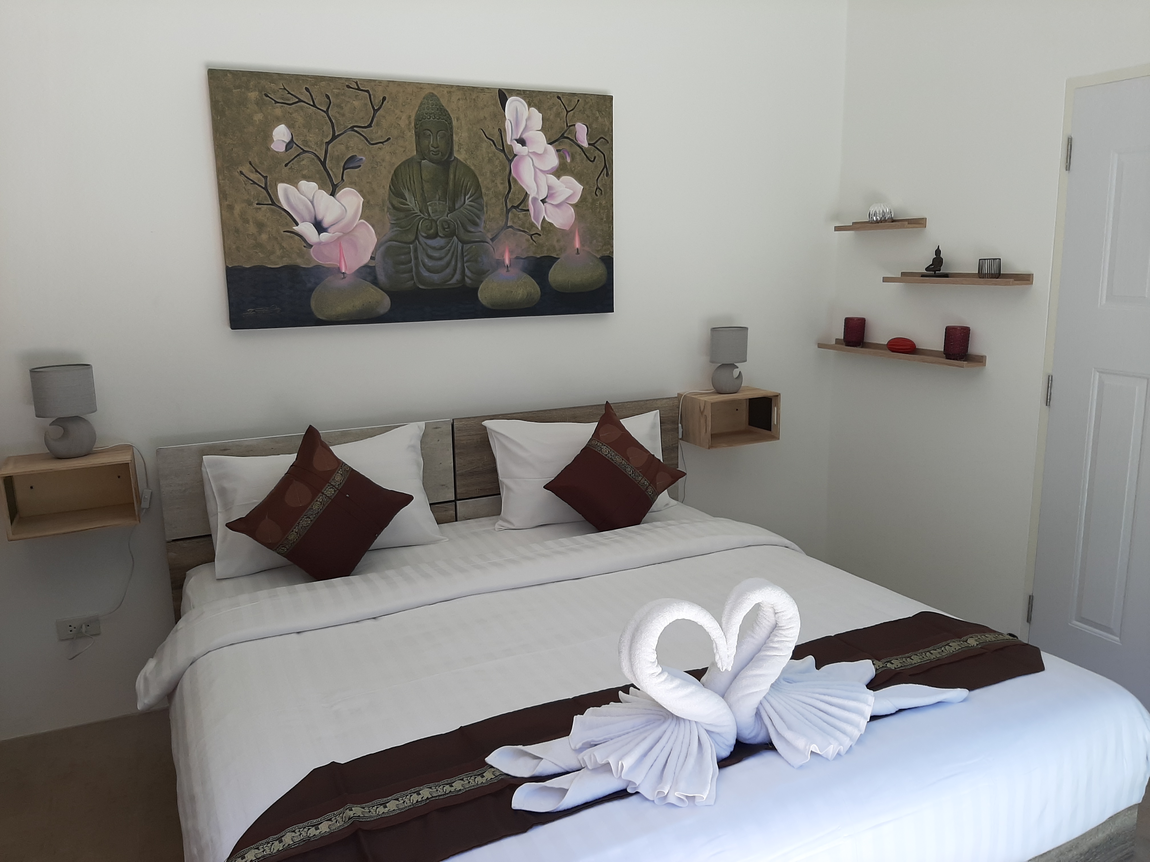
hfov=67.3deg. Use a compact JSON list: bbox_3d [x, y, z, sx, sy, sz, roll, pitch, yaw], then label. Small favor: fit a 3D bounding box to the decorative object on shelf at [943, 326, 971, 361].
[{"bbox_3d":[1.422,-0.323,3.216,0.084,0.128,0.084,-6,12,-24],"label":"decorative object on shelf"}]

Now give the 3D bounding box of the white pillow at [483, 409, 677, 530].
[{"bbox_3d":[0.027,0.130,3.253,0.725,0.395,0.150,-6,-11,-24],"label":"white pillow"}]

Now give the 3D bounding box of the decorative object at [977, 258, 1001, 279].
[{"bbox_3d":[1.457,-0.567,3.031,0.073,0.074,0.073,-6,12,-22],"label":"decorative object"}]

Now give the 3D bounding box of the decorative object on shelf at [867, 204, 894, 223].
[{"bbox_3d":[1.238,-0.870,3.493,0.096,0.087,0.096,-6,12,-24],"label":"decorative object on shelf"}]

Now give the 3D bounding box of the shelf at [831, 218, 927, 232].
[{"bbox_3d":[1.229,-0.835,3.503,0.102,0.039,0.405,-6,12,-22],"label":"shelf"}]

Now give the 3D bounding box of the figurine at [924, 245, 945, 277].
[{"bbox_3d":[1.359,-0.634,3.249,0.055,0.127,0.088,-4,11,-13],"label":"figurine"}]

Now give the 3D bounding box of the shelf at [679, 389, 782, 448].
[{"bbox_3d":[0.642,-0.058,3.582,0.348,0.194,0.227,-6,12,-24],"label":"shelf"}]

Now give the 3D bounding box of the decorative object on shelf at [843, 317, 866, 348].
[{"bbox_3d":[1.197,-0.415,3.695,0.084,0.130,0.084,-6,12,-24],"label":"decorative object on shelf"}]

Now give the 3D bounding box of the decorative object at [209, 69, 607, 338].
[{"bbox_3d":[-0.488,-0.793,3.033,1.397,0.800,0.035,-6,12,-24],"label":"decorative object"}]

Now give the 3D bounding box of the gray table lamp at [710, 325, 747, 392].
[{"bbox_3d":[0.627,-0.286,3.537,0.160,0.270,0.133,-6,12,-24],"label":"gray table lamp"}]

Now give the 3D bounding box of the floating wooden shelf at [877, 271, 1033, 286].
[{"bbox_3d":[1.390,-0.562,3.185,0.102,0.037,0.600,-6,12,-22],"label":"floating wooden shelf"}]

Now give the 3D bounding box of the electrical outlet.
[{"bbox_3d":[-1.599,0.636,2.782,0.122,0.070,0.014,-6,12,-24],"label":"electrical outlet"}]

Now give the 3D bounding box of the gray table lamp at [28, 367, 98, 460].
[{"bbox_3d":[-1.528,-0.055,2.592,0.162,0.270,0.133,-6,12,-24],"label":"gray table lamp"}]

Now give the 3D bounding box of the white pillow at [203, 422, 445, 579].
[{"bbox_3d":[-0.823,0.221,2.878,0.725,0.420,0.160,-6,-15,-24],"label":"white pillow"}]

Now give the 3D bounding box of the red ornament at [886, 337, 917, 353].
[{"bbox_3d":[1.292,-0.334,3.420,0.072,0.068,0.142,-6,12,-23],"label":"red ornament"}]

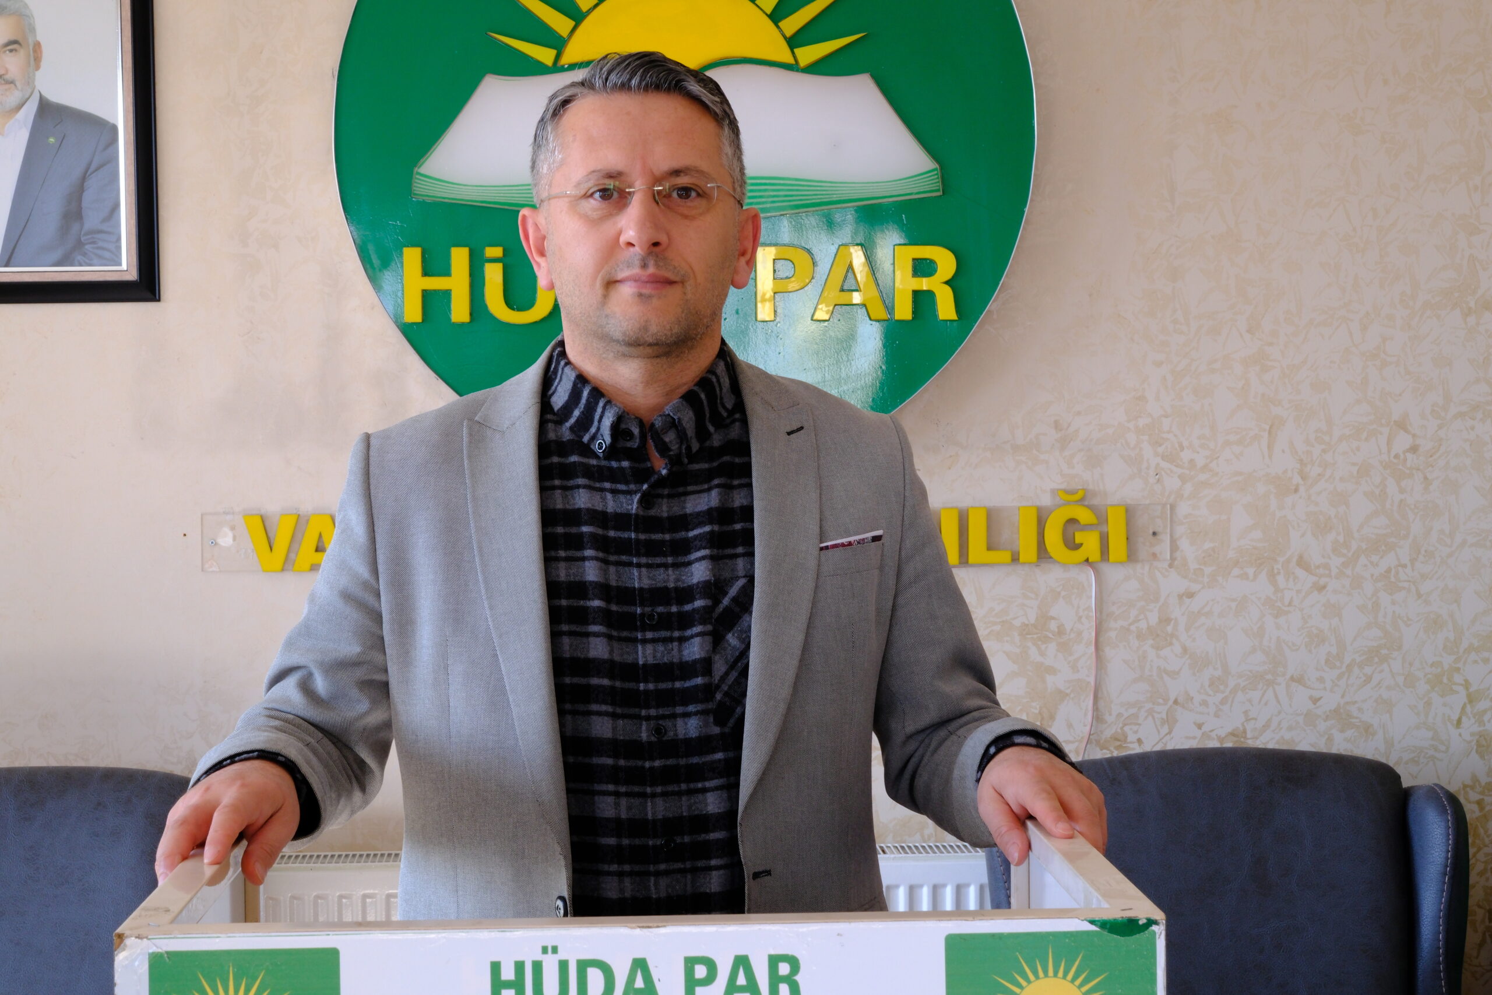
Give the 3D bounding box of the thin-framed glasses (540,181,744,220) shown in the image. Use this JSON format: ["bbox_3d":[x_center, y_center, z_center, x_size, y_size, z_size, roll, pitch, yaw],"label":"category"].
[{"bbox_3d":[-0.083,-0.221,2.100,0.155,0.045,0.145,-2,-2,-3],"label":"thin-framed glasses"}]

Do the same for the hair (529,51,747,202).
[{"bbox_3d":[-0.087,-0.270,2.135,0.172,0.175,0.195,0,-1,-3],"label":"hair"}]

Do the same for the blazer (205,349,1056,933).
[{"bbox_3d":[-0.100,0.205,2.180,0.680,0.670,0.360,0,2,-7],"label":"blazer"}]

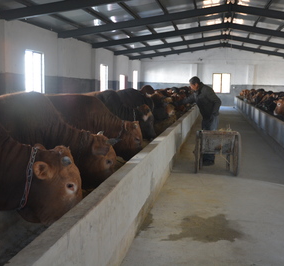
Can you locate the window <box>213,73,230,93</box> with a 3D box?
[{"bbox_3d":[5.762,-3.587,29.738,1.308,1.472,0.120,2,7,10],"label":"window"}]

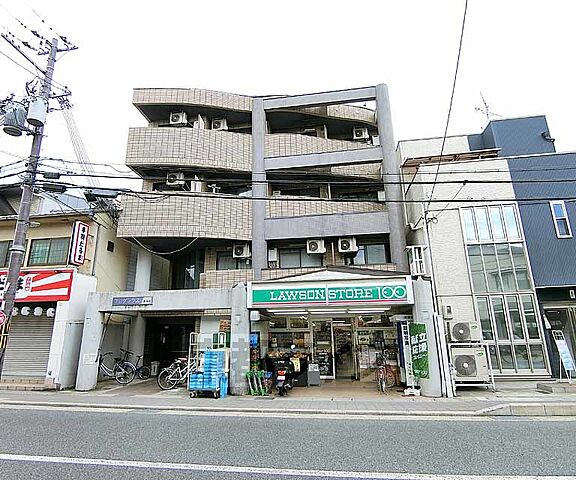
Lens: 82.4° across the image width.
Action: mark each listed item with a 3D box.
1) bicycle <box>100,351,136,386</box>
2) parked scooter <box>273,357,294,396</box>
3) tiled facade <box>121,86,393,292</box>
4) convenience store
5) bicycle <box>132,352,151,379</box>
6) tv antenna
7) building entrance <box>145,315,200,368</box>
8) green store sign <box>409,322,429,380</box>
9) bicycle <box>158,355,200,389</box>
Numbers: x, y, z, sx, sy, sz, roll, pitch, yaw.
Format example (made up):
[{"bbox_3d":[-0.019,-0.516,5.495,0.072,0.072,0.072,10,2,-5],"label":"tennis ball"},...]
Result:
[{"bbox_3d":[-6.308,4.604,11.647,1.750,1.070,0.570,8,-17,-32],"label":"bicycle"},{"bbox_3d":[-0.074,4.116,10.202,0.680,1.070,1.750,-4,-14,11],"label":"parked scooter"},{"bbox_3d":[-1.090,-2.415,13.455,11.090,8.844,2.200,-3,-14,8],"label":"tiled facade"},{"bbox_3d":[1.631,3.189,11.875,5.121,3.613,5.000,-3,-14,8],"label":"convenience store"},{"bbox_3d":[-6.003,4.905,12.741,1.500,1.000,0.540,4,-15,-19],"label":"bicycle"},{"bbox_3d":[9.433,-6.304,15.488,1.200,1.450,0.650,4,-15,-21],"label":"tv antenna"},{"bbox_3d":[-4.727,4.348,13.555,2.352,2.332,0.700,-3,-14,8],"label":"building entrance"},{"bbox_3d":[3.833,3.253,9.674,0.500,1.578,0.060,-3,-14,8],"label":"green store sign"},{"bbox_3d":[-3.418,4.391,11.029,1.750,1.060,0.570,7,-16,-28],"label":"bicycle"}]

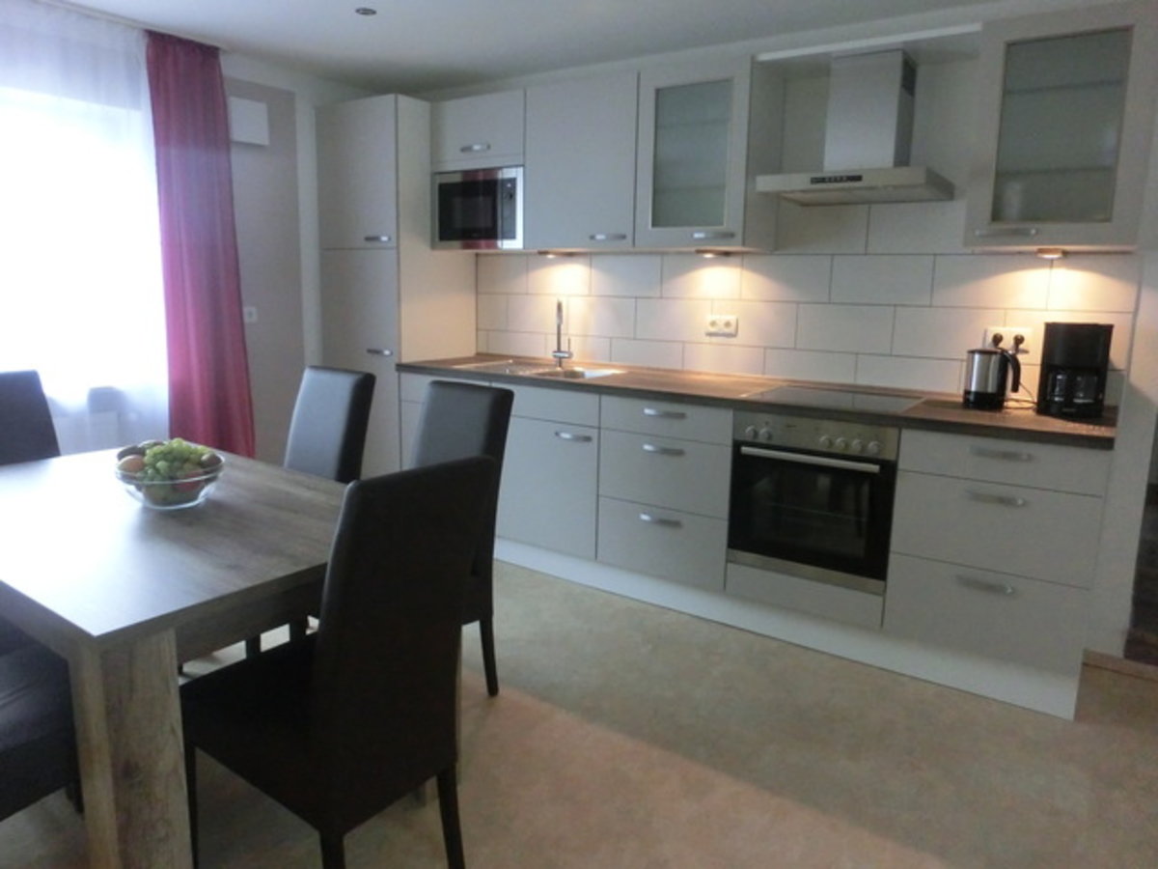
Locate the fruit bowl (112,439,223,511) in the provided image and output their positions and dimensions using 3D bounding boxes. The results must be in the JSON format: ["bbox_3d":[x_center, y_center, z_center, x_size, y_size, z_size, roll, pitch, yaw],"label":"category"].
[{"bbox_3d":[-1.124,0.115,2.218,0.270,0.138,0.270,1,11,0],"label":"fruit bowl"}]

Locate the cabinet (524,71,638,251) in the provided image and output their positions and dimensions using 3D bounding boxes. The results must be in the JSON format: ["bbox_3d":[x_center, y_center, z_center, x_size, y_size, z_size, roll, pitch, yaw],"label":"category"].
[{"bbox_3d":[0.089,-1.200,3.653,0.590,0.704,0.330,8,14,33],"label":"cabinet"}]

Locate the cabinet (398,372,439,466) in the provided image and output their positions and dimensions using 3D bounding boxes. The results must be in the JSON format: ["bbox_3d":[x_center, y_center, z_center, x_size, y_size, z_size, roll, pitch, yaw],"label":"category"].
[{"bbox_3d":[-0.503,0.038,4.150,0.590,0.730,0.551,8,14,33],"label":"cabinet"}]

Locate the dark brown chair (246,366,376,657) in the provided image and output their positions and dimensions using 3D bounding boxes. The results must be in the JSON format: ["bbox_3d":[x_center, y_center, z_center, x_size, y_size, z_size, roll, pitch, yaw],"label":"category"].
[{"bbox_3d":[-1.080,0.291,2.899,0.410,1.000,0.560,9,13,36],"label":"dark brown chair"}]

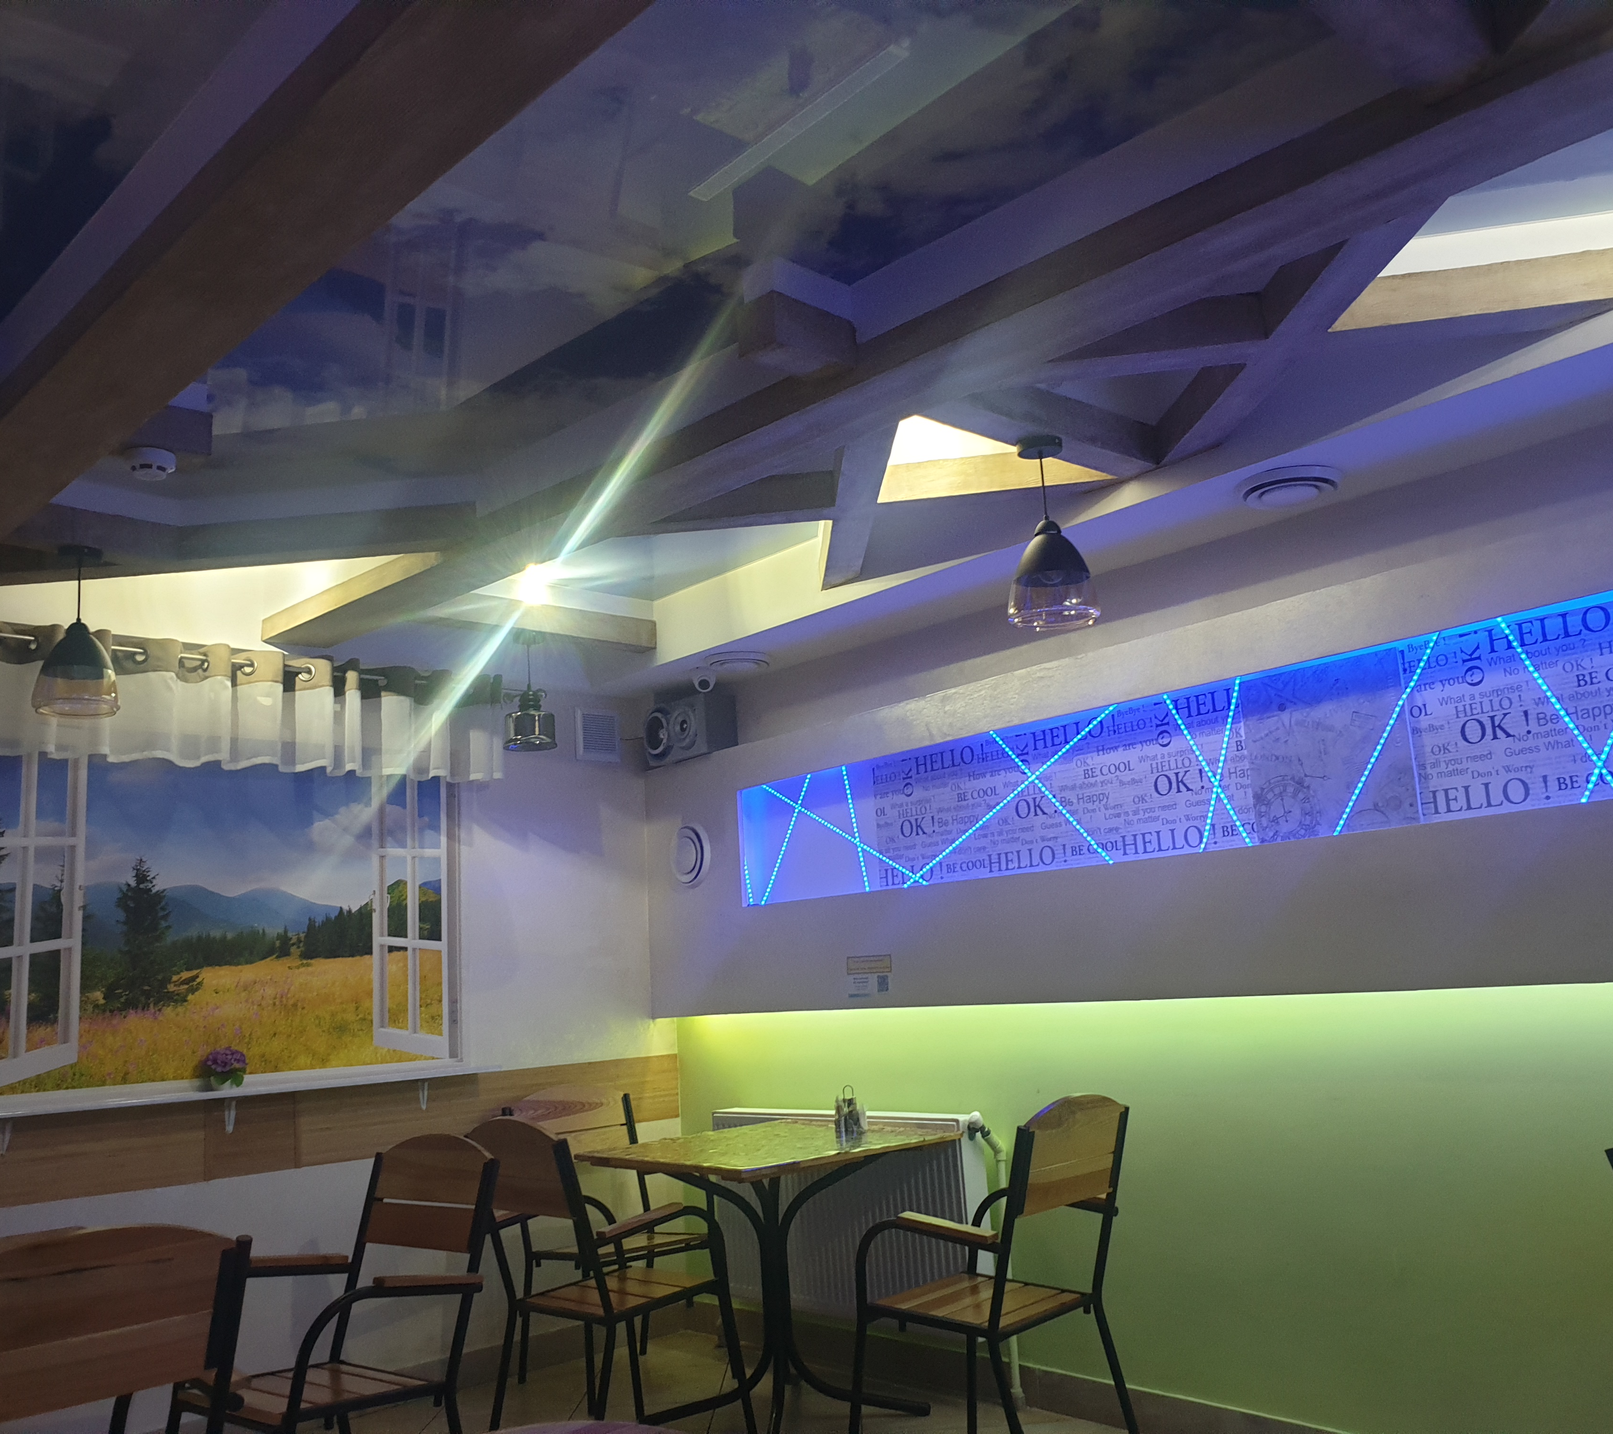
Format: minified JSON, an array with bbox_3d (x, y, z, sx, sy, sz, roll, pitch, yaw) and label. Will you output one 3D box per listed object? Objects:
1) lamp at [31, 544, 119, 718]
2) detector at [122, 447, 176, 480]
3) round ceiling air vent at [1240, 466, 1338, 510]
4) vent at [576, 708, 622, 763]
[{"bbox_3d":[-1.846,-0.224,3.635,0.220,0.415,0.220,6,-14,-41],"label":"lamp"},{"bbox_3d":[-1.390,-0.527,3.036,0.106,0.044,0.106,2,-12,-25],"label":"detector"},{"bbox_3d":[1.103,-0.521,3.281,0.220,0.030,0.220,-3,-11,-1],"label":"round ceiling air vent"},{"bbox_3d":[-0.765,0.069,5.301,0.175,0.175,0.026,6,-14,-41],"label":"vent"}]

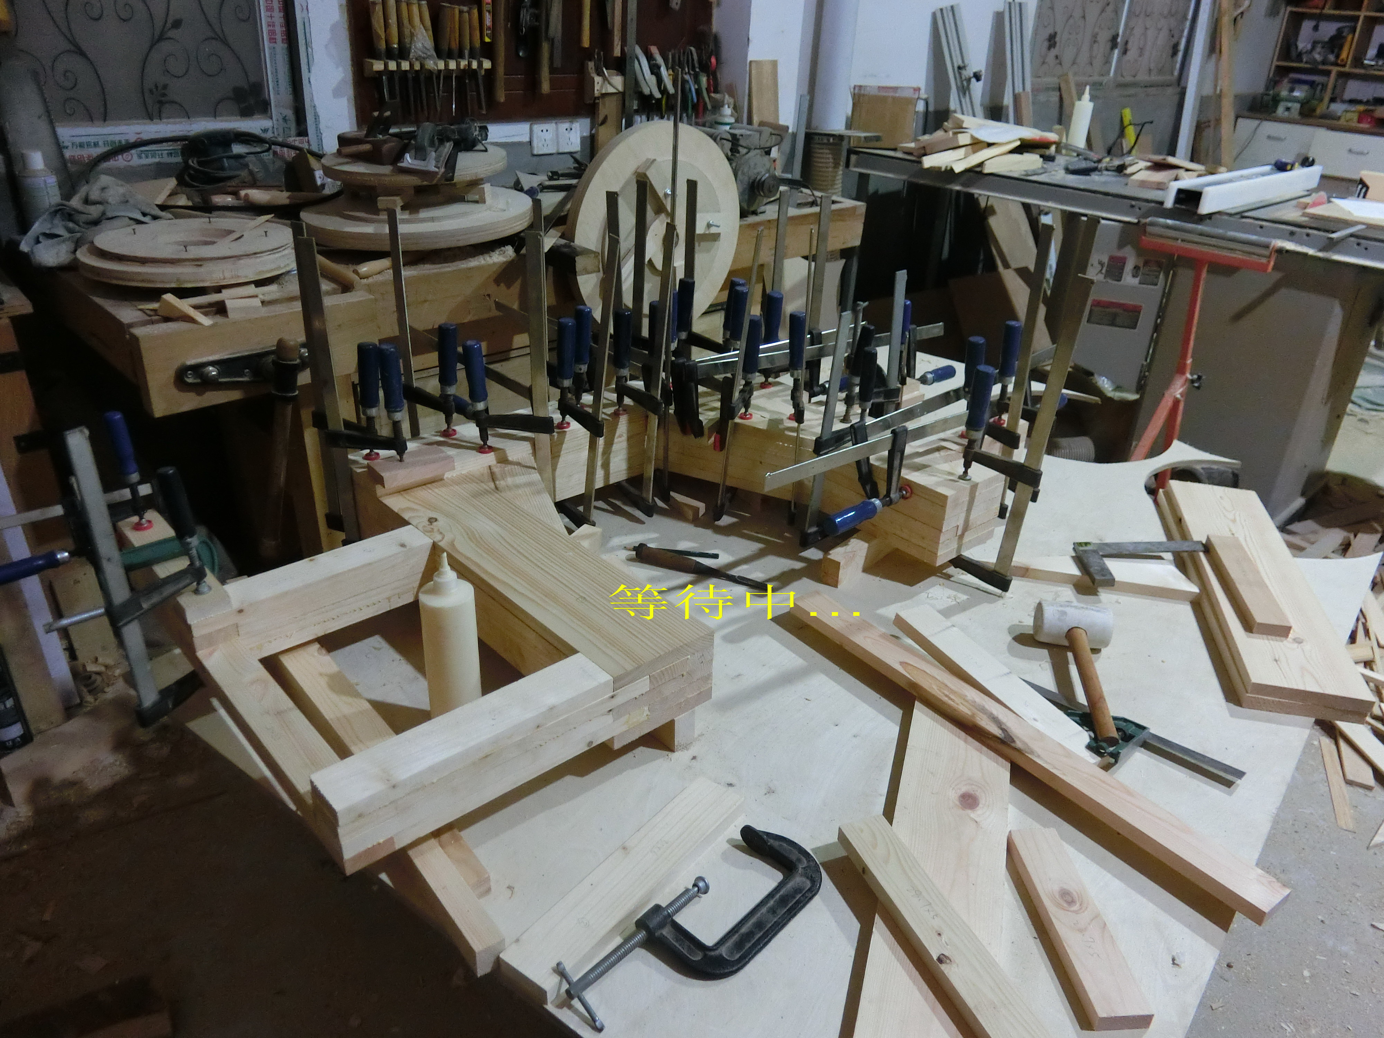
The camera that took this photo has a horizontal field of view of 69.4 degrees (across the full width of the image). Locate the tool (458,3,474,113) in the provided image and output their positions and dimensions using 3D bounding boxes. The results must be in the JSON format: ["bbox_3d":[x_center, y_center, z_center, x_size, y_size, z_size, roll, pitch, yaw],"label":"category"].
[{"bbox_3d":[-0.581,-1.185,2.581,0.028,0.254,0.028,23,31,38],"label":"tool"}]

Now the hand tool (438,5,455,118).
[{"bbox_3d":[-0.625,-1.164,2.546,0.028,0.261,0.034,23,28,38],"label":"hand tool"}]

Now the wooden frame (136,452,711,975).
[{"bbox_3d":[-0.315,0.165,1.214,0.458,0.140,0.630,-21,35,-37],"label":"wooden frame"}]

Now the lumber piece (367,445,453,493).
[{"bbox_3d":[-0.446,-0.082,1.595,0.122,0.021,0.066,-20,32,-39],"label":"lumber piece"}]

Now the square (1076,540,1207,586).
[{"bbox_3d":[0.770,0.082,1.662,0.226,0.020,0.138,3,25,2],"label":"square"}]

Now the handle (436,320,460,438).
[{"bbox_3d":[-0.421,-0.239,1.727,0.034,0.200,0.034,5,24,0],"label":"handle"}]

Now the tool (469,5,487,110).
[{"bbox_3d":[-0.553,-1.196,2.601,0.028,0.253,0.028,23,34,38],"label":"tool"}]

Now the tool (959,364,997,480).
[{"bbox_3d":[0.413,-0.139,1.459,0.031,0.185,0.031,-21,35,-37],"label":"tool"}]

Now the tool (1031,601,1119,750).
[{"bbox_3d":[0.553,0.211,1.385,0.110,0.064,0.316,5,25,7],"label":"tool"}]

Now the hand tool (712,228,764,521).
[{"bbox_3d":[0.102,-0.267,1.843,0.040,0.531,0.150,14,23,13],"label":"hand tool"}]

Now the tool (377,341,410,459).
[{"bbox_3d":[-0.418,-0.163,1.412,0.033,0.183,0.033,-20,35,-37],"label":"tool"}]

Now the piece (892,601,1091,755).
[{"bbox_3d":[0.412,0.218,1.411,0.056,0.019,0.362,-8,27,-22],"label":"piece"}]

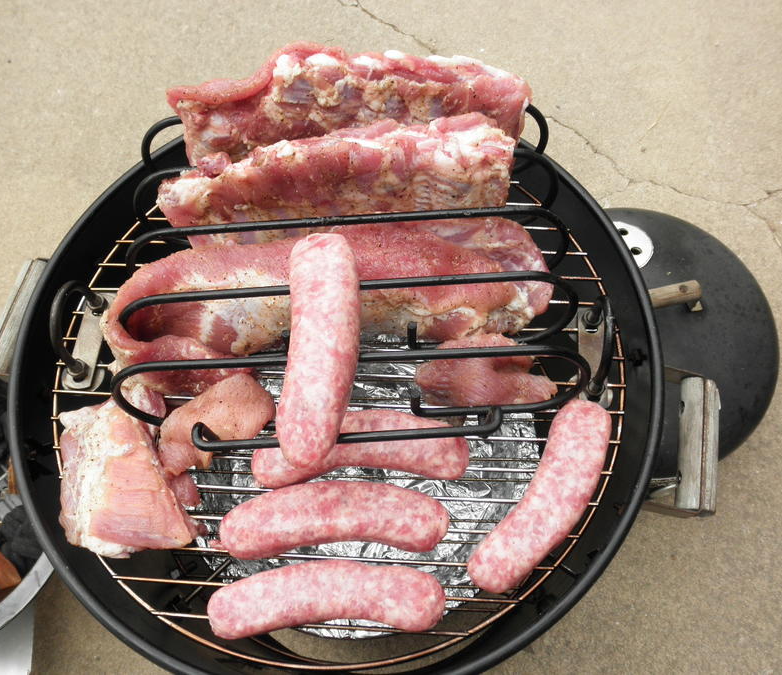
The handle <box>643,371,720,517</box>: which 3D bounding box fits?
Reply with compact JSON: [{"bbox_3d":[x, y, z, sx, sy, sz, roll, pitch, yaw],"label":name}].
[{"bbox_3d":[0.197,0.074,0.514,0.060,0.027,0.102,10,66,8],"label":"handle"}]

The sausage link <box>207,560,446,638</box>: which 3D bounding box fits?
[{"bbox_3d":[-0.035,0.157,0.429,0.141,0.036,0.046,-1,65,3],"label":"sausage link"}]

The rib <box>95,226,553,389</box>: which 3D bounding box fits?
[{"bbox_3d":[-0.040,-0.018,0.486,0.285,0.076,0.088,-3,65,2],"label":"rib"}]

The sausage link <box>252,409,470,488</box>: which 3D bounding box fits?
[{"bbox_3d":[-0.019,0.070,0.462,0.136,0.034,0.046,-3,65,1],"label":"sausage link"}]

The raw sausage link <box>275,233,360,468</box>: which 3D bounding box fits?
[{"bbox_3d":[-0.039,0.004,0.411,0.041,0.038,0.141,0,65,4],"label":"raw sausage link"}]

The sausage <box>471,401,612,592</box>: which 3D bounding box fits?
[{"bbox_3d":[0.097,0.097,0.443,0.045,0.035,0.135,31,70,16],"label":"sausage"}]

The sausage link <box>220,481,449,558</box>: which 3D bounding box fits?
[{"bbox_3d":[-0.032,0.113,0.449,0.140,0.037,0.046,-2,65,3],"label":"sausage link"}]

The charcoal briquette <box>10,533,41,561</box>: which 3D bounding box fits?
[{"bbox_3d":[-0.430,0.248,0.859,0.048,0.031,0.048,7,66,7],"label":"charcoal briquette"}]

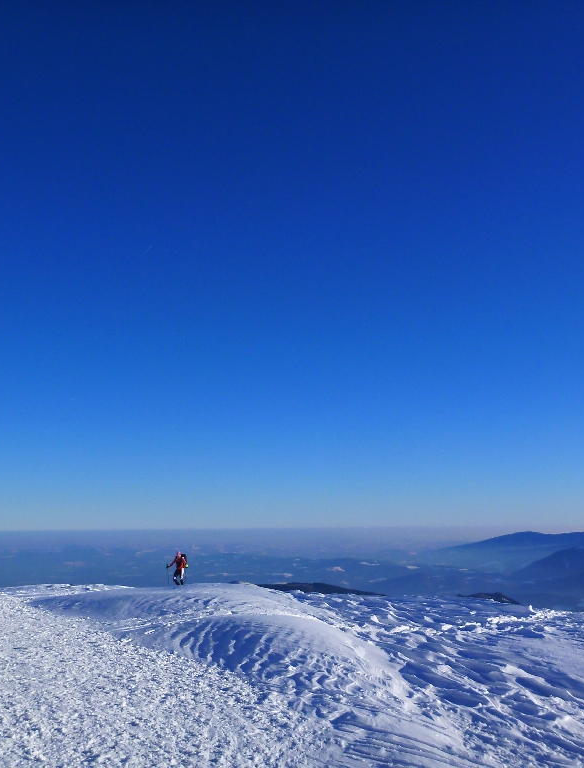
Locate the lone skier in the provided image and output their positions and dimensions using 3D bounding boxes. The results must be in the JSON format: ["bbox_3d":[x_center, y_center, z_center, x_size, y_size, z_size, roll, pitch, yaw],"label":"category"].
[{"bbox_3d":[-5.796,9.365,42.000,0.980,1.720,0.750,-3,-10,17],"label":"lone skier"}]

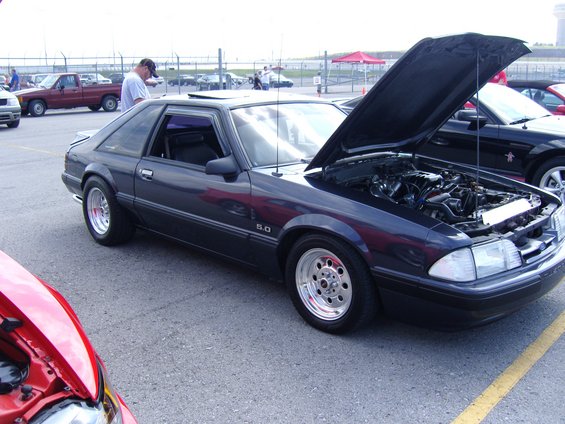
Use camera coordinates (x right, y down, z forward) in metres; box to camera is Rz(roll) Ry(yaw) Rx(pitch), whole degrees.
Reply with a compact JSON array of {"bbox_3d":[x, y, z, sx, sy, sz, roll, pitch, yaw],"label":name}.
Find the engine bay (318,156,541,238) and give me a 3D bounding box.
[{"bbox_3d":[0.982,0.003,3.653,1.000,0.450,1.100,13,18,41],"label":"engine bay"}]

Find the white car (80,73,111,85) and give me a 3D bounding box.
[{"bbox_3d":[-22.531,-15.647,66.000,4.700,1.470,1.800,8,16,29],"label":"white car"}]

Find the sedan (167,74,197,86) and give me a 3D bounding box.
[{"bbox_3d":[-13.871,-18.199,77.000,4.600,1.430,1.780,12,18,39],"label":"sedan"}]

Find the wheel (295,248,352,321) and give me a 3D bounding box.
[{"bbox_3d":[0.294,0.414,3.326,0.430,0.430,0.170,13,18,41],"label":"wheel"}]

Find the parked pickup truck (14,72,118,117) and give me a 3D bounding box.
[{"bbox_3d":[-8.200,-4.590,21.450,4.550,1.550,1.670,-11,18,-39],"label":"parked pickup truck"}]

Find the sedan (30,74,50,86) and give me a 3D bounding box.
[{"bbox_3d":[-25.833,-14.214,60.000,4.600,1.470,1.800,6,15,21],"label":"sedan"}]

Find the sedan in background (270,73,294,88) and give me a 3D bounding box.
[{"bbox_3d":[-0.744,-13.998,59.000,1.800,1.470,4.650,-13,19,-43],"label":"sedan in background"}]

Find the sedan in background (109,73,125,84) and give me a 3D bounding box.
[{"bbox_3d":[-20.274,-16.158,68.000,4.600,1.470,1.800,9,16,31],"label":"sedan in background"}]

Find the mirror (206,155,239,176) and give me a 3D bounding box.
[{"bbox_3d":[-0.375,-0.301,3.598,0.140,0.140,0.200,13,18,41],"label":"mirror"}]

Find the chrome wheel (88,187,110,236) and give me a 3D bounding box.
[{"bbox_3d":[-1.580,-0.015,5.006,0.430,0.430,0.180,13,18,41],"label":"chrome wheel"}]

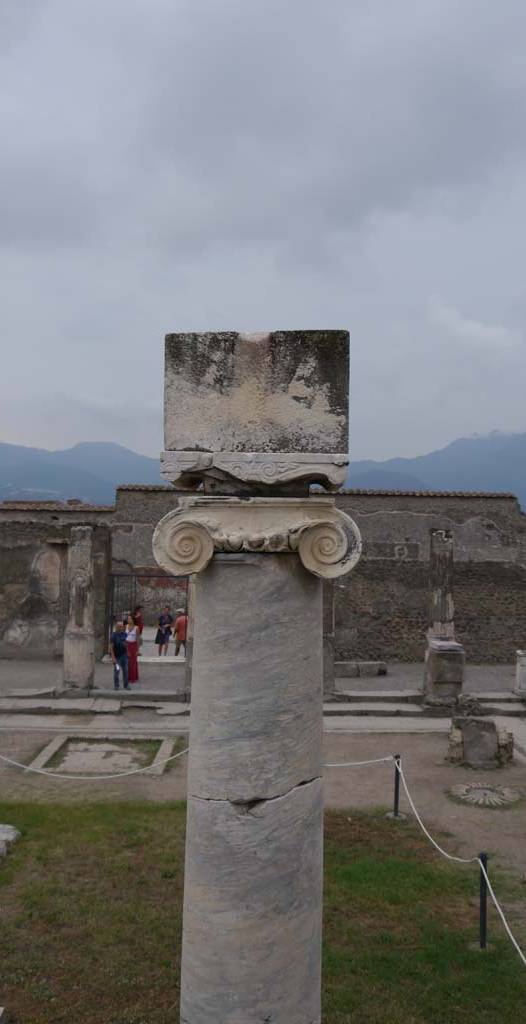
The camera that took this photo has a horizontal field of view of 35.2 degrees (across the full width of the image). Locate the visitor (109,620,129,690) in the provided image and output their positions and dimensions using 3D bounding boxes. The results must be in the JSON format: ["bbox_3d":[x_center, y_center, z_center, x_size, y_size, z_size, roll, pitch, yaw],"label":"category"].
[{"bbox_3d":[-3.493,3.514,20.253,0.520,1.665,0.360,1,-2,-12],"label":"visitor"}]

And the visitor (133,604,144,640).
[{"bbox_3d":[-3.857,3.693,25.567,0.380,1.620,0.420,1,-2,-19],"label":"visitor"}]

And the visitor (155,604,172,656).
[{"bbox_3d":[-3.054,3.703,25.566,0.480,1.640,0.360,1,-2,-12],"label":"visitor"}]

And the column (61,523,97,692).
[{"bbox_3d":[-4.549,2.341,20.613,0.770,4.012,0.770,1,-2,-1],"label":"column"}]

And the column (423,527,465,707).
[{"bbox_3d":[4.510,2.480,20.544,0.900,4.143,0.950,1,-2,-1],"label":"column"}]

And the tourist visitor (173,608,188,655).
[{"bbox_3d":[-2.544,3.816,25.565,0.380,1.680,0.450,-1,-3,40],"label":"tourist visitor"}]

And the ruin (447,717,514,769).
[{"bbox_3d":[3.901,4.151,15.025,1.100,0.757,0.720,1,-2,-1],"label":"ruin"}]

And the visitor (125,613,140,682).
[{"bbox_3d":[-3.352,3.515,21.377,0.440,1.758,0.360,0,-2,8],"label":"visitor"}]

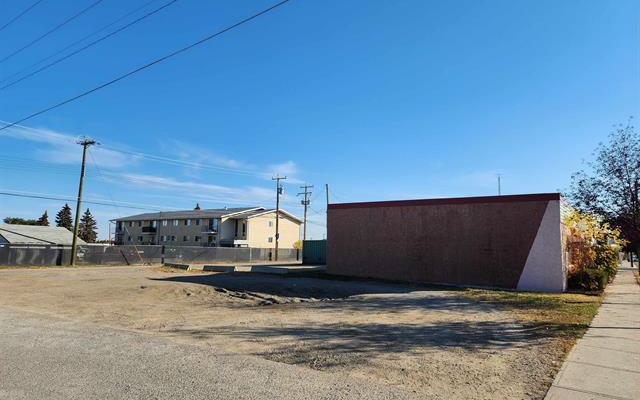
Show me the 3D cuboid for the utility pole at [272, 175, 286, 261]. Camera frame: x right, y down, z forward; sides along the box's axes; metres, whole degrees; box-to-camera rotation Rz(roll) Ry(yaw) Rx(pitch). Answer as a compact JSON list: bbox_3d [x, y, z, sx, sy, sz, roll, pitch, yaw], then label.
[{"bbox_3d":[-4.801,1.983,48.046,1.900,9.730,0.500,-4,-8,38],"label":"utility pole"}]

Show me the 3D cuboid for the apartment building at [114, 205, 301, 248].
[{"bbox_3d":[-21.689,5.784,80.528,32.000,8.050,16.500,-3,-7,33],"label":"apartment building"}]

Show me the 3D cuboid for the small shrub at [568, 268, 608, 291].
[{"bbox_3d":[10.721,3.174,16.978,1.350,0.880,1.200,-4,-8,38],"label":"small shrub"}]

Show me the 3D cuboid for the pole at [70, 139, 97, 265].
[{"bbox_3d":[-18.446,0.027,32.646,2.000,9.860,0.500,-4,-8,38],"label":"pole"}]

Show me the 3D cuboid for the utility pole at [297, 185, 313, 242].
[{"bbox_3d":[-1.927,2.789,58.020,2.100,9.900,0.600,-4,-8,38],"label":"utility pole"}]

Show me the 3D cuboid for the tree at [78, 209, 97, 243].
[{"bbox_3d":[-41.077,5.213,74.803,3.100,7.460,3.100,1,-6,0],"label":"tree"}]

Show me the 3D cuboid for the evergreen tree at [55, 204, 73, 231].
[{"bbox_3d":[-48.295,5.094,79.831,3.600,8.540,3.600,1,-6,0],"label":"evergreen tree"}]

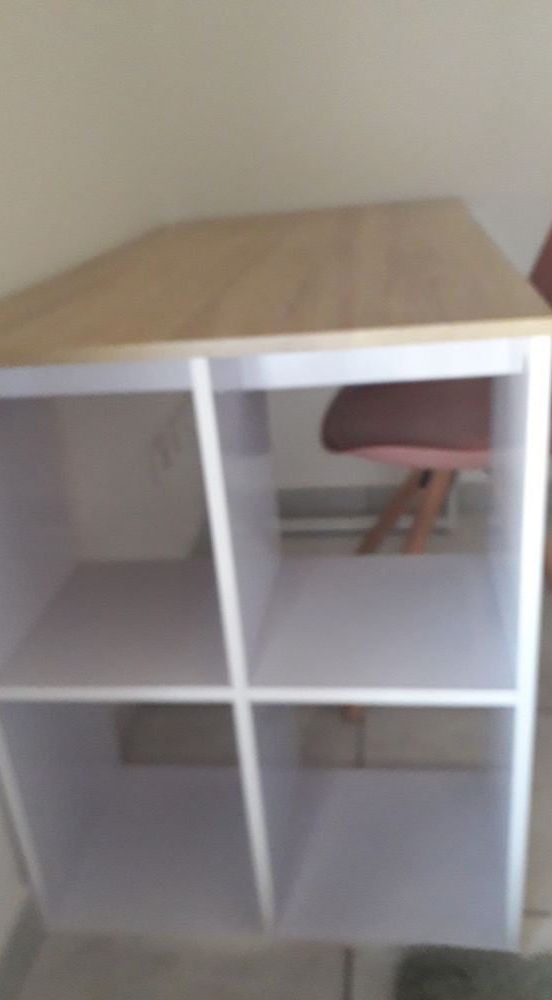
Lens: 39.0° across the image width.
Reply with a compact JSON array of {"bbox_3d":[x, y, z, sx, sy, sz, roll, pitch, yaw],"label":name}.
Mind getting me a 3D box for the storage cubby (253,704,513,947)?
[{"bbox_3d":[0.142,0.318,1.006,0.278,0.363,0.283,-2,24,9],"label":"storage cubby"}]

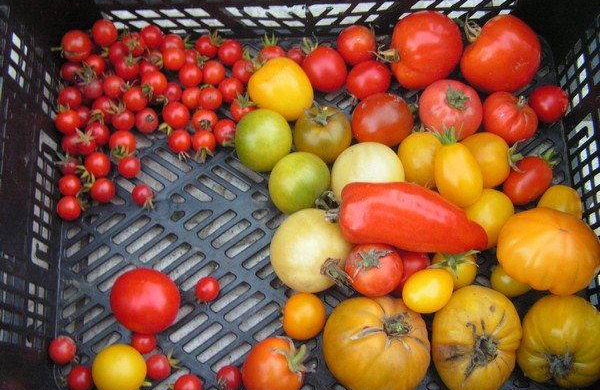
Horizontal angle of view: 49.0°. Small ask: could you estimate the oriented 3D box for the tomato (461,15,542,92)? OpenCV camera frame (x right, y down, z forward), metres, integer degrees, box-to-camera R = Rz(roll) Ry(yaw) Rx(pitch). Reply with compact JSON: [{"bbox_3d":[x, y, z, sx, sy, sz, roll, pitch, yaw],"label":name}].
[{"bbox_3d":[0.201,-0.142,0.662,0.073,0.081,0.081,36,85,-7],"label":"tomato"}]

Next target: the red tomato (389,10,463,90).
[{"bbox_3d":[0.129,-0.147,0.666,0.073,0.071,0.080,1,75,-18],"label":"red tomato"}]

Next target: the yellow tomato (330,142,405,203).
[{"bbox_3d":[0.065,-0.015,0.631,0.070,0.066,0.070,0,75,-1],"label":"yellow tomato"}]

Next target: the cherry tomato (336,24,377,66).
[{"bbox_3d":[0.056,-0.148,0.652,0.040,0.038,0.040,0,76,0],"label":"cherry tomato"}]

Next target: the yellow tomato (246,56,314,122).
[{"bbox_3d":[-0.020,-0.107,0.661,0.064,0.057,0.063,-1,75,-1],"label":"yellow tomato"}]

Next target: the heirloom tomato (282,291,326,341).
[{"bbox_3d":[0.004,0.110,0.592,0.040,0.038,0.043,0,76,0],"label":"heirloom tomato"}]

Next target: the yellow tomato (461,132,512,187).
[{"bbox_3d":[0.174,-0.033,0.622,0.050,0.048,0.053,0,76,0],"label":"yellow tomato"}]

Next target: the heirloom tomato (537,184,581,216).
[{"bbox_3d":[0.249,0.014,0.640,0.042,0.042,0.052,37,83,6],"label":"heirloom tomato"}]

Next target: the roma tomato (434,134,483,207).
[{"bbox_3d":[0.148,-0.019,0.615,0.043,0.043,0.062,-15,86,-1],"label":"roma tomato"}]

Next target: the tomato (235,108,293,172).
[{"bbox_3d":[-0.035,-0.054,0.648,0.056,0.056,0.062,-1,75,-1],"label":"tomato"}]

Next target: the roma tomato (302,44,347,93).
[{"bbox_3d":[0.026,-0.128,0.674,0.045,0.045,0.048,-24,92,1],"label":"roma tomato"}]

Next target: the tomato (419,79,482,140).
[{"bbox_3d":[0.144,-0.081,0.629,0.060,0.052,0.060,0,76,0],"label":"tomato"}]

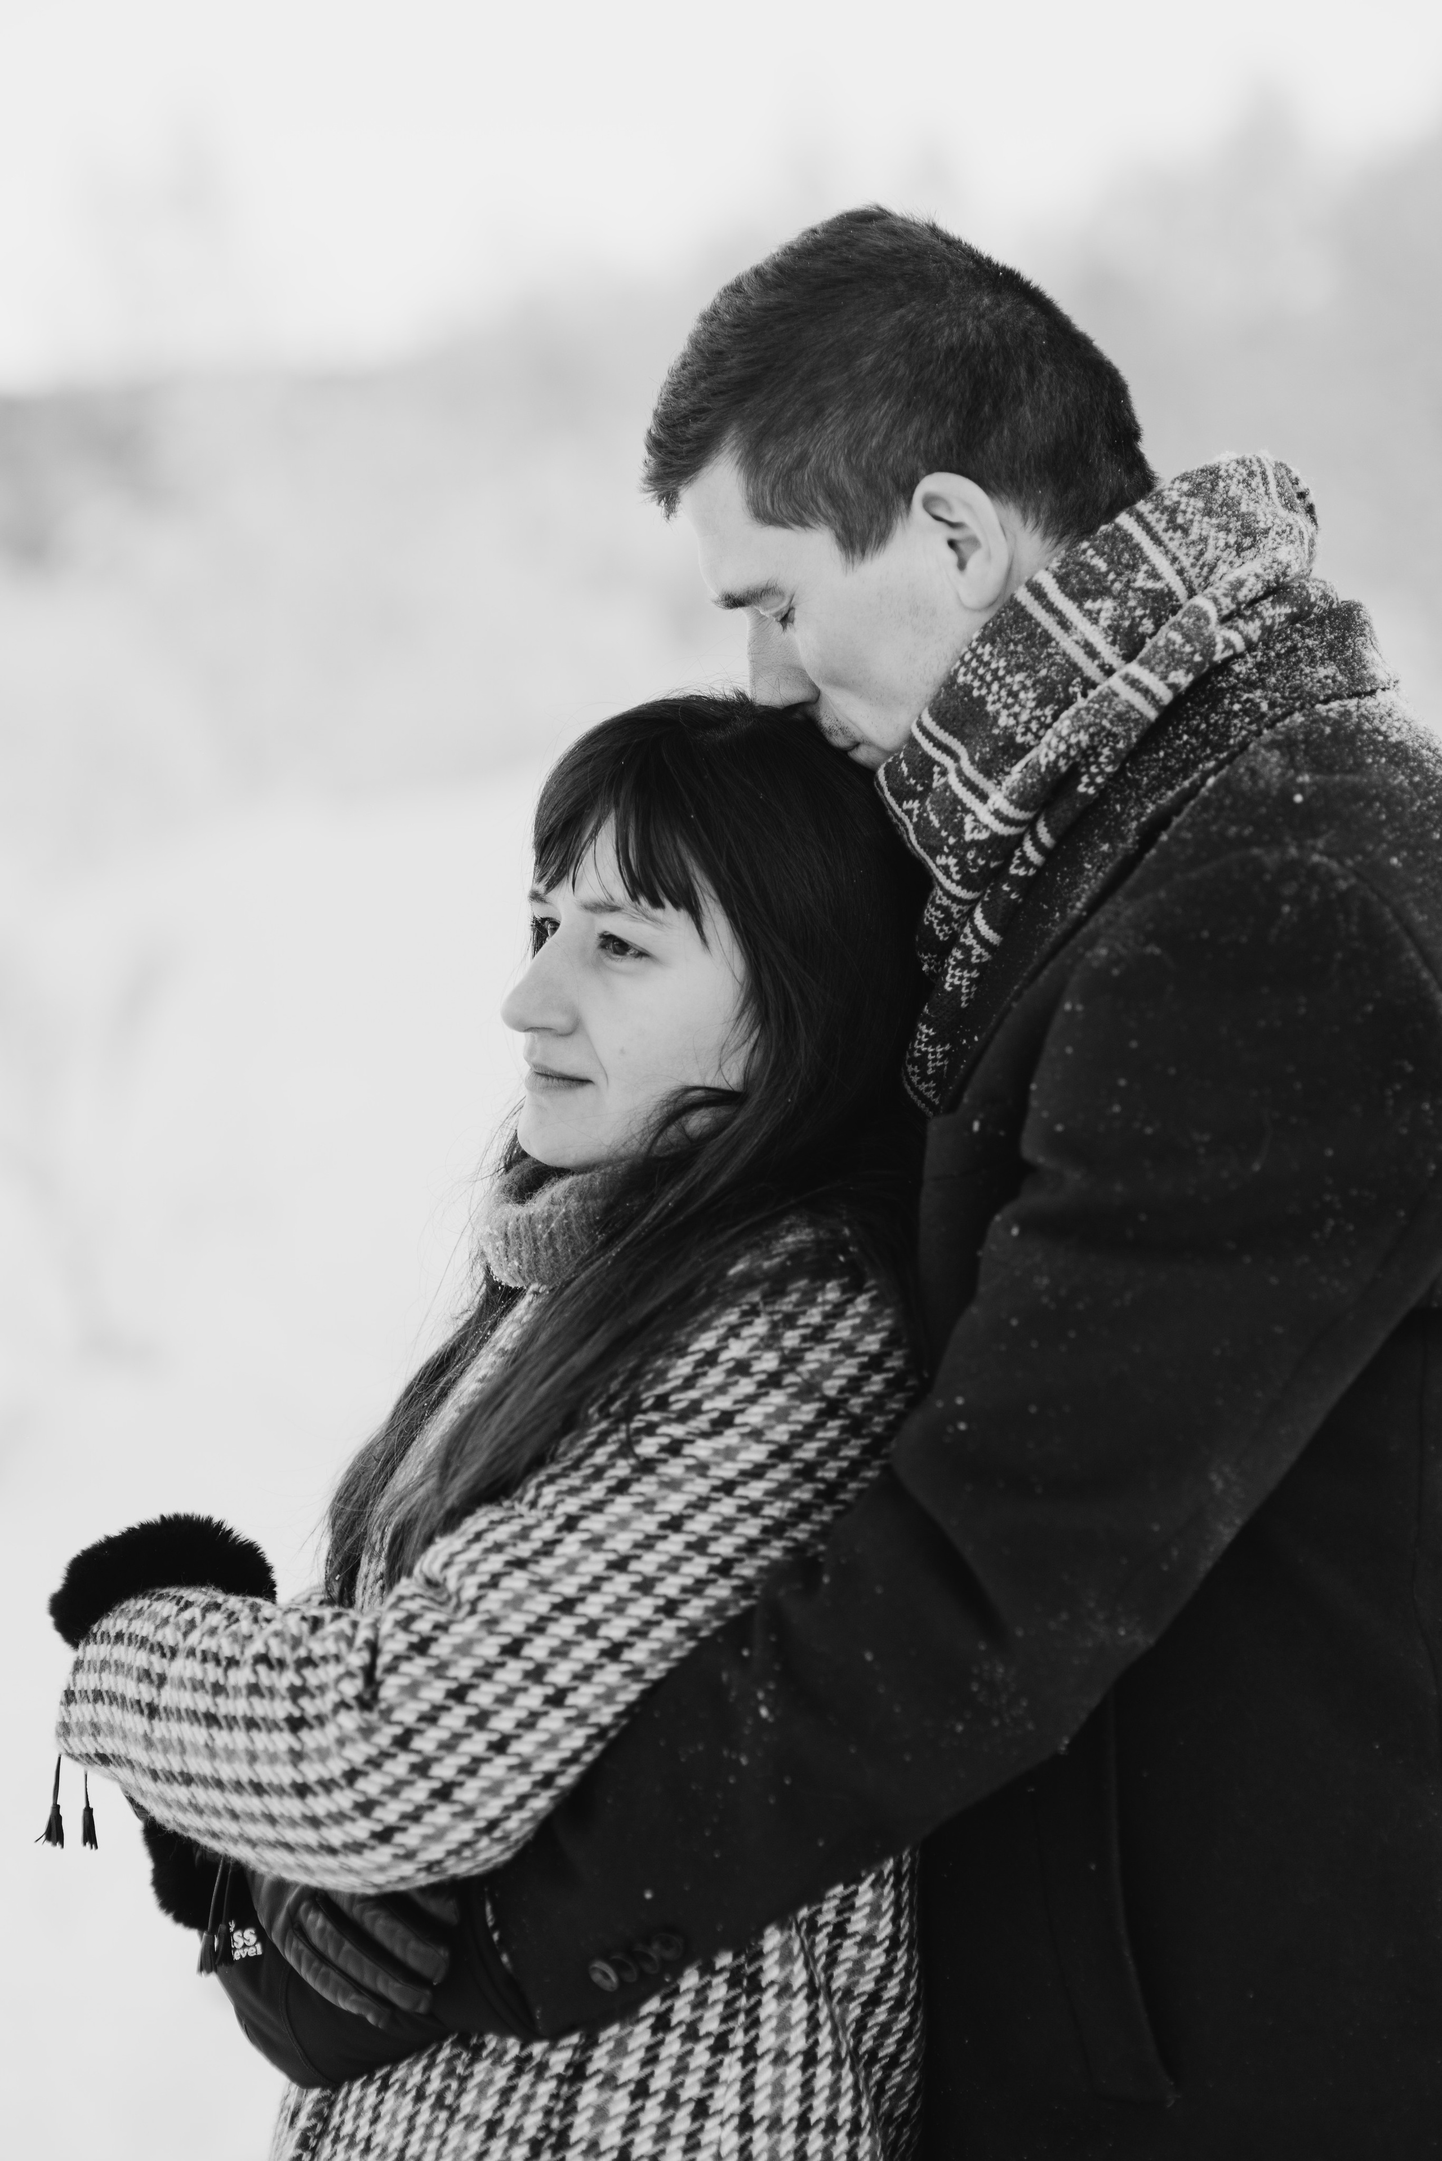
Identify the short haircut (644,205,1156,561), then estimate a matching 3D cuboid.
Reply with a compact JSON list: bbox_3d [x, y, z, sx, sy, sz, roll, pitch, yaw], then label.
[{"bbox_3d":[0.072,-0.302,2.300,0.220,0.178,0.170,-20,0,5],"label":"short haircut"}]

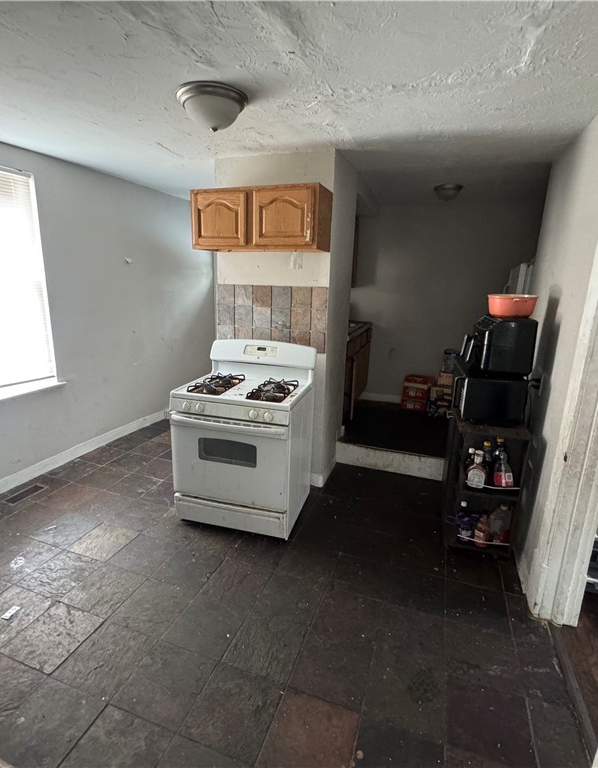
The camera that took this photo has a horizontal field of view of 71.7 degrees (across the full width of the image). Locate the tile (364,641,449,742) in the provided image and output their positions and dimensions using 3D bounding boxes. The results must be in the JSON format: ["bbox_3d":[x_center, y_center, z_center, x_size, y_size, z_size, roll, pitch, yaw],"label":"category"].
[{"bbox_3d":[0.438,1.242,1.690,0.300,0.013,0.300,6,15,18],"label":"tile"}]

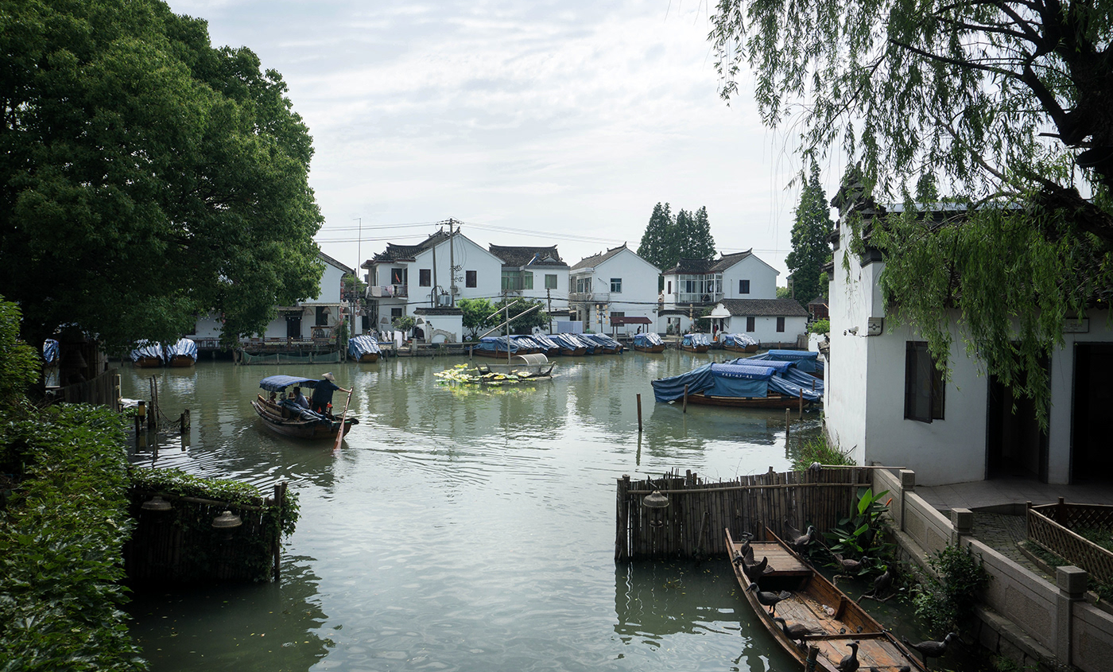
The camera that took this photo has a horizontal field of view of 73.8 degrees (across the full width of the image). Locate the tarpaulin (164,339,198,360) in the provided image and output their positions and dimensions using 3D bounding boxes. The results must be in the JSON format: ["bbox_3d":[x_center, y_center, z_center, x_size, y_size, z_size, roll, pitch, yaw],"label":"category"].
[{"bbox_3d":[-24.000,0.763,47.200,1.950,1.380,6.000,-1,2,-27],"label":"tarpaulin"}]

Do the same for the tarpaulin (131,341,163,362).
[{"bbox_3d":[-28.755,1.071,52.000,1.843,1.346,3.000,-1,3,-32],"label":"tarpaulin"}]

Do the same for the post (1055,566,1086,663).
[{"bbox_3d":[5.890,3.206,8.500,0.200,1.060,0.200,0,3,-5],"label":"post"}]

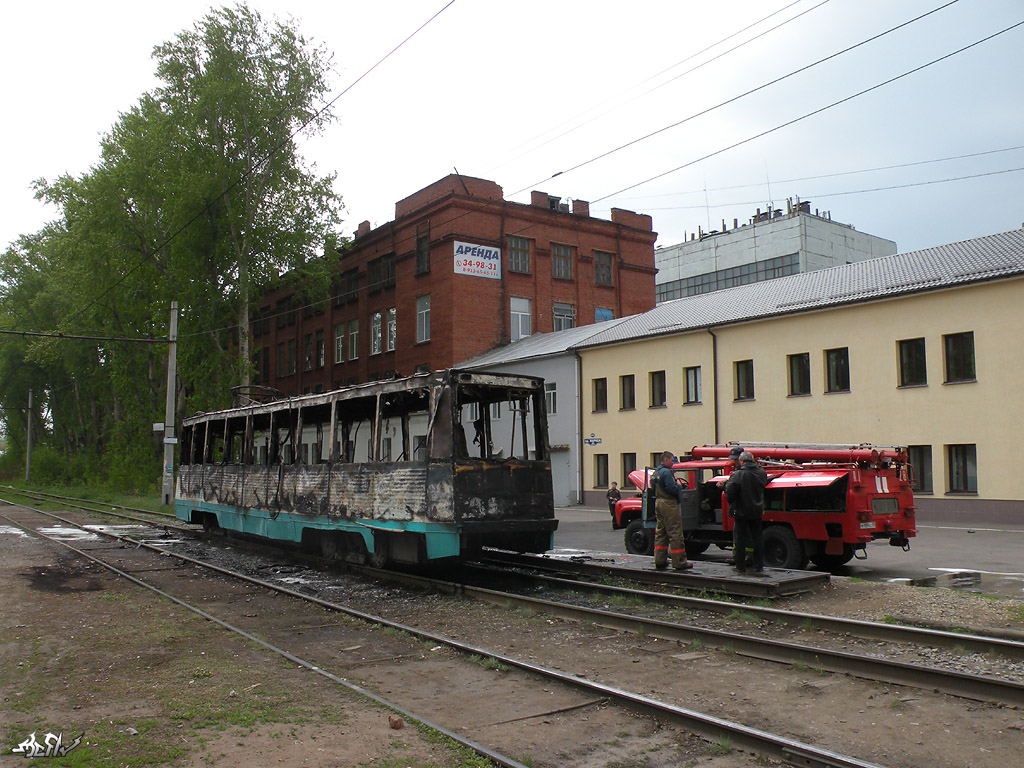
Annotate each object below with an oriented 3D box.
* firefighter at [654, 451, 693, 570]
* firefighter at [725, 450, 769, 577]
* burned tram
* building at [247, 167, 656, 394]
[{"bbox_3d":[2.472,1.951,12.460,0.550,1.790,0.500,2,-7,-25],"label":"firefighter"},{"bbox_3d":[3.544,1.938,12.184,0.620,1.780,0.420,2,-6,-20],"label":"firefighter"},{"bbox_3d":[-4.545,1.907,17.887,2.500,3.400,15.000,4,-8,-37],"label":"burned tram"},{"bbox_3d":[-8.049,-0.935,70.724,18.500,20.921,37.000,4,-8,-38],"label":"building"}]

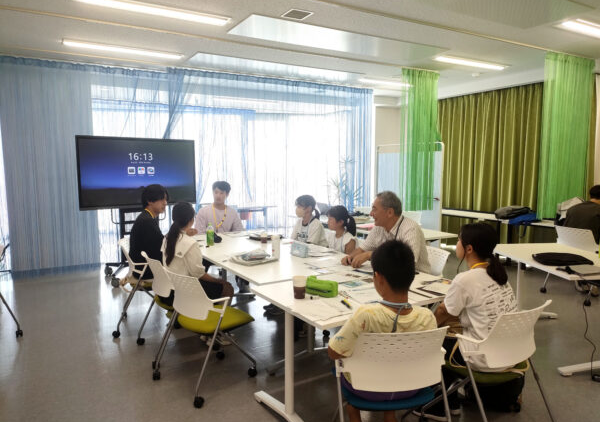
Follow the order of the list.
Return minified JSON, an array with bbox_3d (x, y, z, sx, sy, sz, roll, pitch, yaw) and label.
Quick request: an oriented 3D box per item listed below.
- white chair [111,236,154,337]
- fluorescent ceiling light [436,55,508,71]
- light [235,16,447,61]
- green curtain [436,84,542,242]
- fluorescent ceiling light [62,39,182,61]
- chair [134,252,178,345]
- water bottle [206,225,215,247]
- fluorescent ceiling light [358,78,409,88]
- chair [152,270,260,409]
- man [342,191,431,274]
[{"bbox_3d":[-1.444,0.695,4.459,0.580,0.800,0.580,-1,5,-16],"label":"white chair"},{"bbox_3d":[2.137,-1.805,5.790,1.260,0.080,0.220,-3,6,-29],"label":"fluorescent ceiling light"},{"bbox_3d":[0.468,-1.739,4.802,2.345,0.060,0.630,-3,6,-30],"label":"light"},{"bbox_3d":[3.219,-0.692,8.287,0.160,2.840,2.350,-3,6,-30],"label":"green curtain"},{"bbox_3d":[-1.898,-1.739,5.135,1.260,0.080,0.210,-3,6,-30],"label":"fluorescent ceiling light"},{"bbox_3d":[-0.969,0.714,3.754,0.580,0.820,0.560,-4,7,-34],"label":"chair"},{"bbox_3d":[-0.864,0.226,4.510,0.068,0.210,0.068,0,5,0],"label":"water bottle"},{"bbox_3d":[1.341,-1.940,7.210,1.260,0.080,0.220,-3,6,-29],"label":"fluorescent ceiling light"},{"bbox_3d":[-0.660,0.798,3.289,0.580,0.810,0.580,-5,7,-44],"label":"chair"},{"bbox_3d":[0.663,0.478,3.855,0.750,1.270,0.520,-3,6,-27],"label":"man"}]

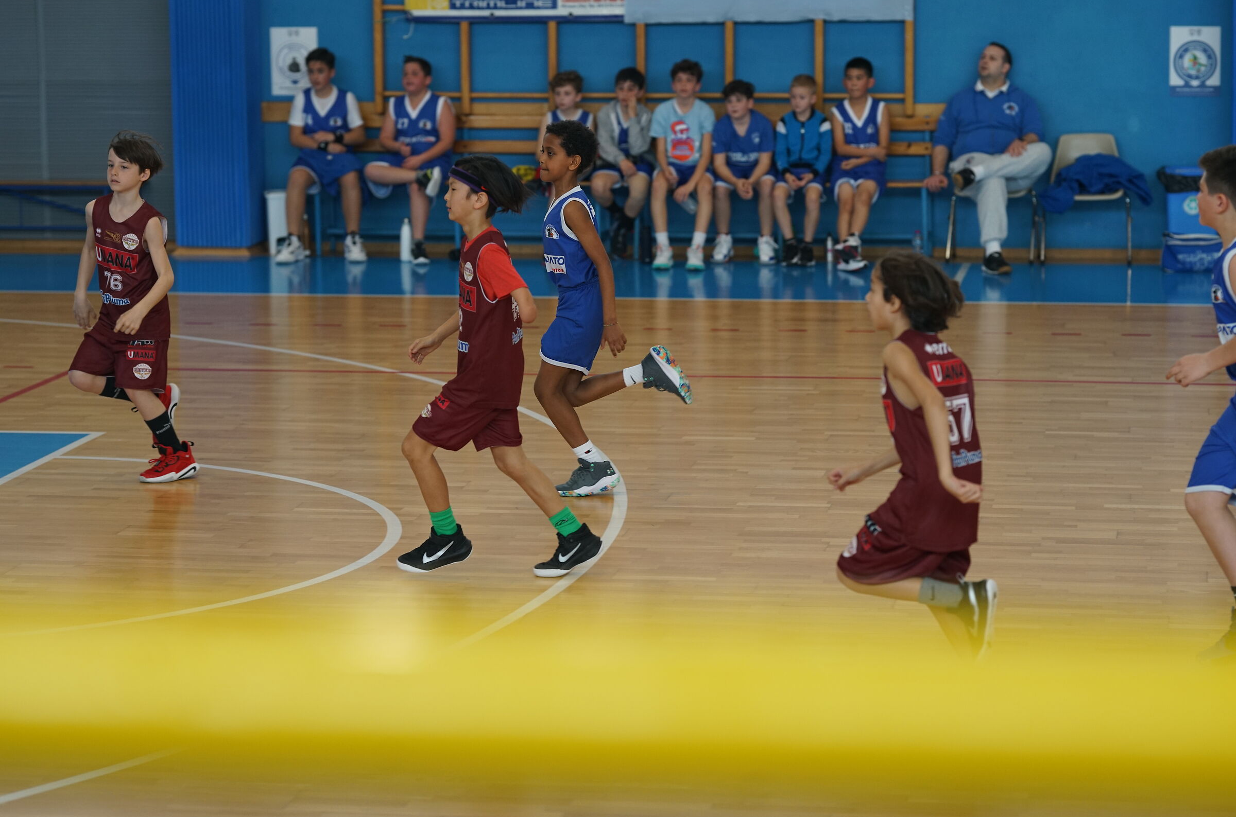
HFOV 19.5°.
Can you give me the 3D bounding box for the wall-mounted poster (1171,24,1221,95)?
[{"bbox_3d":[3.484,-2.094,21.746,0.303,0.424,0.010,1,8,9],"label":"wall-mounted poster"}]

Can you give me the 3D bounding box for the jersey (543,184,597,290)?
[{"bbox_3d":[-0.180,-0.645,13.576,0.180,0.405,0.285,-2,9,-13],"label":"jersey"}]

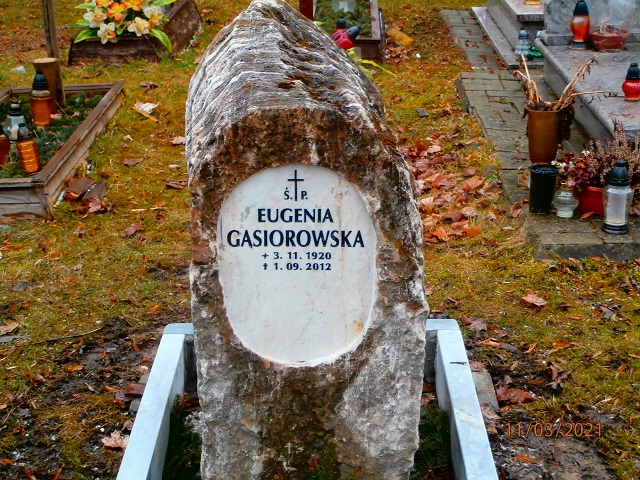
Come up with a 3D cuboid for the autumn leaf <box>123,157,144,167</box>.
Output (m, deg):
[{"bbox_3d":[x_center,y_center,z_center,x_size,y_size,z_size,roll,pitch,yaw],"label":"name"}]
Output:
[{"bbox_3d":[-0.761,-0.319,4.314,0.092,0.019,0.075,0,22,0],"label":"autumn leaf"}]

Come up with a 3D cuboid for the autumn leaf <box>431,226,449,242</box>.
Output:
[{"bbox_3d":[0.403,-0.018,3.550,0.062,0.030,0.070,0,22,0],"label":"autumn leaf"}]

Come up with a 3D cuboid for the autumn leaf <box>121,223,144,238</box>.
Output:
[{"bbox_3d":[-0.700,-0.035,3.934,0.065,0.025,0.105,15,27,35],"label":"autumn leaf"}]

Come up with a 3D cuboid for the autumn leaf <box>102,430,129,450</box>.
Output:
[{"bbox_3d":[-0.504,0.495,2.604,0.078,0.018,0.075,-1,22,0],"label":"autumn leaf"}]

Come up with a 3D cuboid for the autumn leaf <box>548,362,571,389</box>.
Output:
[{"bbox_3d":[0.620,0.351,2.729,0.058,0.040,0.075,0,22,0],"label":"autumn leaf"}]

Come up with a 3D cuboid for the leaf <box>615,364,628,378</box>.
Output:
[{"bbox_3d":[0.832,0.363,2.907,0.028,0.015,0.072,15,26,34],"label":"leaf"}]

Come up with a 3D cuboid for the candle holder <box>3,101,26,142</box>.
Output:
[{"bbox_3d":[-1.280,-0.509,4.378,0.090,0.165,0.090,0,22,0],"label":"candle holder"}]

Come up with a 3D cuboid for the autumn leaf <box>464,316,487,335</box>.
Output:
[{"bbox_3d":[0.435,0.239,2.927,0.064,0.024,0.065,0,22,0],"label":"autumn leaf"}]

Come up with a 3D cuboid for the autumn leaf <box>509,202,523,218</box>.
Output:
[{"bbox_3d":[0.694,-0.105,3.743,0.047,0.040,0.050,0,22,0],"label":"autumn leaf"}]

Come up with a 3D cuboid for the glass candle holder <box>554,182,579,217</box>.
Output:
[{"bbox_3d":[0.824,-0.133,3.515,0.086,0.115,0.086,0,22,0],"label":"glass candle holder"}]

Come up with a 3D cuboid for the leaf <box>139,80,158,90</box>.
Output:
[{"bbox_3d":[-0.895,-0.804,5.517,0.095,0.035,0.080,0,22,0],"label":"leaf"}]

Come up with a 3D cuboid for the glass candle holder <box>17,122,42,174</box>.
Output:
[{"bbox_3d":[-1.095,-0.353,3.958,0.078,0.189,0.078,-2,22,1],"label":"glass candle holder"}]

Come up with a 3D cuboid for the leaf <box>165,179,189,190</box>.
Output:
[{"bbox_3d":[-0.560,-0.217,4.112,0.095,0.025,0.060,0,22,0],"label":"leaf"}]

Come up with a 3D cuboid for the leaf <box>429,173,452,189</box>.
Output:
[{"bbox_3d":[0.465,-0.230,4.065,0.095,0.035,0.085,0,22,0],"label":"leaf"}]

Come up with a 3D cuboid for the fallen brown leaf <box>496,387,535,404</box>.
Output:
[{"bbox_3d":[0.520,0.411,2.788,0.100,0.020,0.070,-1,22,0],"label":"fallen brown leaf"}]

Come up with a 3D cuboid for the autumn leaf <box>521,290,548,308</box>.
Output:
[{"bbox_3d":[0.681,0.187,3.346,0.090,0.022,0.085,-1,22,0],"label":"autumn leaf"}]

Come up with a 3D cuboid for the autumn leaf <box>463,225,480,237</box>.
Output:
[{"bbox_3d":[0.518,-0.031,3.594,0.060,0.020,0.060,0,22,0],"label":"autumn leaf"}]

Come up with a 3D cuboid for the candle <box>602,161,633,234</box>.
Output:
[{"bbox_3d":[0.998,-0.146,3.511,0.093,0.237,0.093,0,22,0],"label":"candle"}]

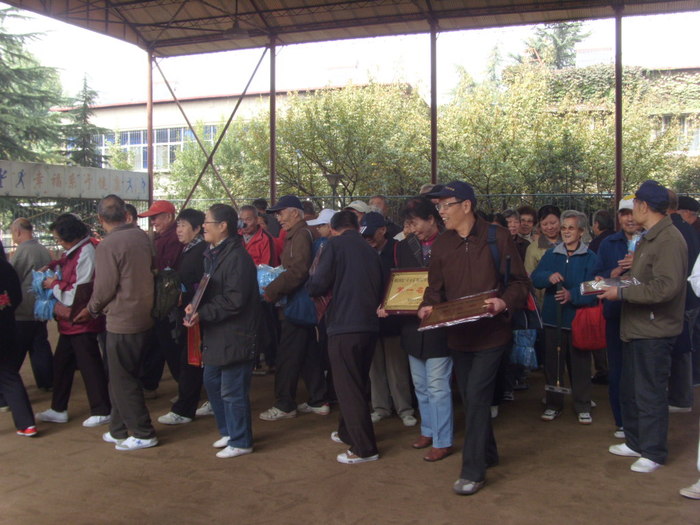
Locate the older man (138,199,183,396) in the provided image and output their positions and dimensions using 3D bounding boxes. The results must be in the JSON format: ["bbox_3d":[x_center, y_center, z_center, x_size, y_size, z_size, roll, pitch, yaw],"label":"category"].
[{"bbox_3d":[-1.606,0.297,6.261,0.550,1.689,0.520,-1,3,-14],"label":"older man"}]

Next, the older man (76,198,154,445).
[{"bbox_3d":[-1.526,0.389,4.786,0.480,1.667,0.500,3,4,45],"label":"older man"}]

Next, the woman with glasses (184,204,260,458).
[{"bbox_3d":[-0.802,0.421,4.584,0.460,1.570,0.500,-1,4,-12],"label":"woman with glasses"}]

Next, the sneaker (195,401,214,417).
[{"bbox_3d":[-1.075,1.122,5.644,0.260,0.107,0.098,-1,3,-9],"label":"sneaker"}]

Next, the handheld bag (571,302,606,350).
[{"bbox_3d":[1.710,0.455,5.220,0.260,0.350,0.130,1,4,18],"label":"handheld bag"}]

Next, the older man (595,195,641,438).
[{"bbox_3d":[1.923,0.366,5.024,0.520,1.665,0.420,1,3,14],"label":"older man"}]

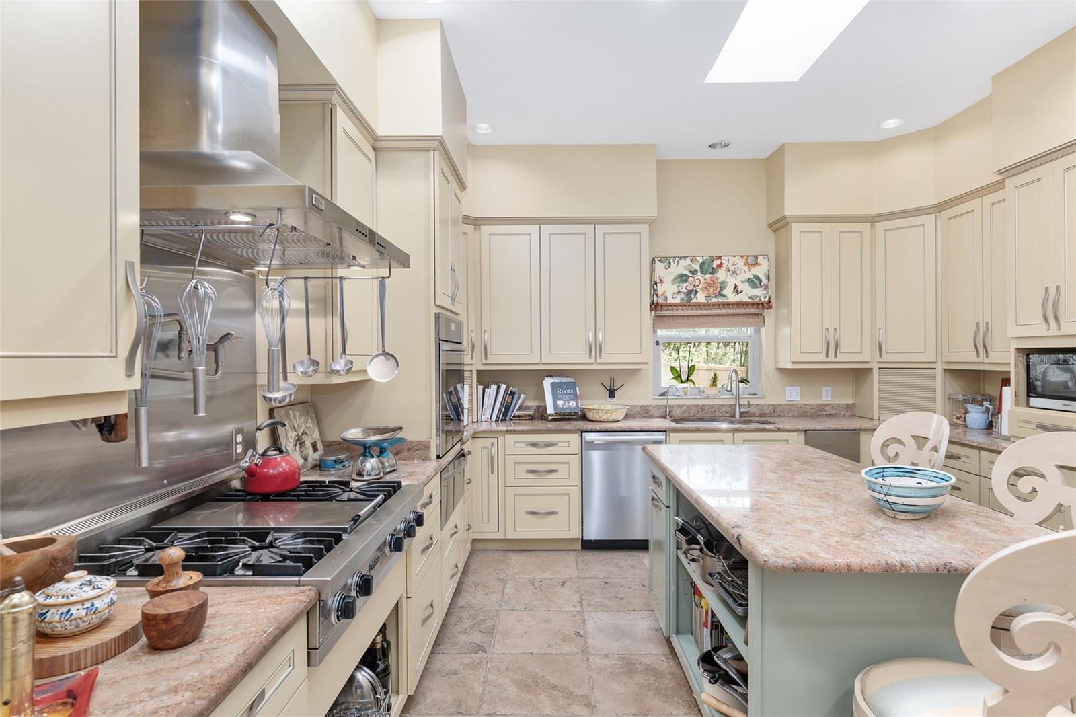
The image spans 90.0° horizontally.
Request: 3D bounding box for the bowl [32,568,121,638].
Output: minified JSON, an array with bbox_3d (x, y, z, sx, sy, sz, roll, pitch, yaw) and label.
[{"bbox_3d":[-0.829,0.437,0.969,0.119,0.096,0.119,0,0,1],"label":"bowl"}]

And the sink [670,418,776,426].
[{"bbox_3d":[1.386,0.573,4.033,0.780,0.200,0.420,0,0,1],"label":"sink"}]

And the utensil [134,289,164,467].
[{"bbox_3d":[-0.943,0.047,1.287,0.080,0.429,0.080,0,0,1],"label":"utensil"}]

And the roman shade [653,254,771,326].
[{"bbox_3d":[1.412,-0.545,4.397,0.965,0.589,0.110,0,0,1],"label":"roman shade"}]

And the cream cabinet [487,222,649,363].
[{"bbox_3d":[0.208,-0.478,4.290,1.300,1.100,0.330,0,0,1],"label":"cream cabinet"}]

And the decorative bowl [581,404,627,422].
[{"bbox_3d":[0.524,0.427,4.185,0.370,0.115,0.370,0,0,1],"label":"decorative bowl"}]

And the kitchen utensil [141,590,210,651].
[{"bbox_3d":[-0.668,0.484,0.992,0.103,0.073,0.103,0,0,1],"label":"kitchen utensil"}]

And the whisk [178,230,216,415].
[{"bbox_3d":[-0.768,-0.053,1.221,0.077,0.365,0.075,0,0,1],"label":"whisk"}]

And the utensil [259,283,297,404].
[{"bbox_3d":[-0.600,-0.037,1.224,0.073,0.268,0.070,0,0,1],"label":"utensil"}]

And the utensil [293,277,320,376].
[{"bbox_3d":[-0.896,-0.119,2.084,0.097,0.384,0.100,0,0,-1],"label":"utensil"}]

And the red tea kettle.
[{"bbox_3d":[-0.988,0.355,1.978,0.187,0.256,0.217,0,0,31],"label":"red tea kettle"}]

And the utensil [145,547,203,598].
[{"bbox_3d":[-0.728,0.441,1.078,0.096,0.125,0.096,0,0,1],"label":"utensil"}]

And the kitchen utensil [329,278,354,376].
[{"bbox_3d":[-0.760,-0.121,2.082,0.089,0.379,0.095,0,0,-1],"label":"kitchen utensil"}]

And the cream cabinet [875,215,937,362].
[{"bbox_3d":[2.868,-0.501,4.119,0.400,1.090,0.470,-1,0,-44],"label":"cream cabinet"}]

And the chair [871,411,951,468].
[{"bbox_3d":[1.697,0.835,2.678,0.500,1.125,0.470,0,0,-20],"label":"chair"}]

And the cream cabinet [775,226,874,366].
[{"bbox_3d":[2.248,-0.490,4.266,0.620,1.100,0.330,0,0,1],"label":"cream cabinet"}]

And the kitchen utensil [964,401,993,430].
[{"bbox_3d":[3.027,0.389,3.695,0.155,0.188,0.116,0,0,40],"label":"kitchen utensil"}]

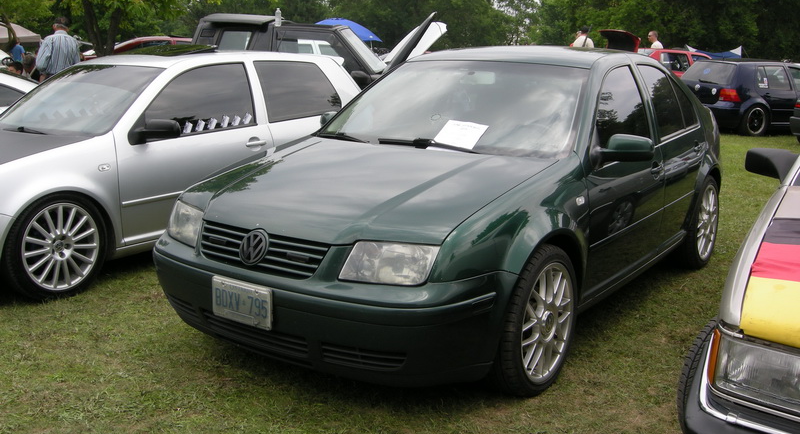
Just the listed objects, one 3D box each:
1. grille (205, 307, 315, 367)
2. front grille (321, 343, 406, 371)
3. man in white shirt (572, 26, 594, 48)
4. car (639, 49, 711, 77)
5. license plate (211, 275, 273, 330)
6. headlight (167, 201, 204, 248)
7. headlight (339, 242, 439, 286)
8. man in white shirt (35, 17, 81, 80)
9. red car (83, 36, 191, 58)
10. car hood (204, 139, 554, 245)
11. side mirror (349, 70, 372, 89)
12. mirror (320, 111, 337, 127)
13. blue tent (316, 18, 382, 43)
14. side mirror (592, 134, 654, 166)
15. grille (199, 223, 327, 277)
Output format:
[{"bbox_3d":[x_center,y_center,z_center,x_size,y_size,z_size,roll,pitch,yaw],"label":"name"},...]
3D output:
[{"bbox_3d":[-0.554,0.454,3.181,0.550,0.120,0.080,9,14,33],"label":"grille"},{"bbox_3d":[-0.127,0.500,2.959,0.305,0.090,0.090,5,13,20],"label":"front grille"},{"bbox_3d":[3.848,-3.137,17.686,0.520,1.800,0.320,-2,12,-11],"label":"man in white shirt"},{"bbox_3d":[6.034,-3.061,18.652,4.300,1.420,1.680,-3,13,-20],"label":"car"},{"bbox_3d":[-0.584,0.317,3.077,0.305,0.153,0.020,9,16,33],"label":"license plate"},{"bbox_3d":[-0.894,0.026,3.499,0.170,0.145,0.330,-10,16,-43],"label":"headlight"},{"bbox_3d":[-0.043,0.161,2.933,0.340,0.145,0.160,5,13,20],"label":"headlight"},{"bbox_3d":[-4.392,-1.754,10.976,0.570,1.700,0.360,1,12,3],"label":"man in white shirt"},{"bbox_3d":[-4.747,-2.866,16.530,4.300,1.420,1.720,-6,14,-28],"label":"red car"},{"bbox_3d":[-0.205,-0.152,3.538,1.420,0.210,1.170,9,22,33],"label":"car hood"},{"bbox_3d":[-0.451,-1.625,9.750,0.180,0.155,0.210,2,12,6],"label":"side mirror"},{"bbox_3d":[-0.404,-0.527,4.707,0.235,0.145,0.150,9,14,33],"label":"mirror"},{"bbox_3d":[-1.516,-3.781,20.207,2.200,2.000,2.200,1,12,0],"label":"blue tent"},{"bbox_3d":[1.018,-0.310,3.772,0.235,0.145,0.150,9,14,33],"label":"side mirror"},{"bbox_3d":[-0.536,0.116,3.129,0.640,0.150,0.090,9,14,33],"label":"grille"}]

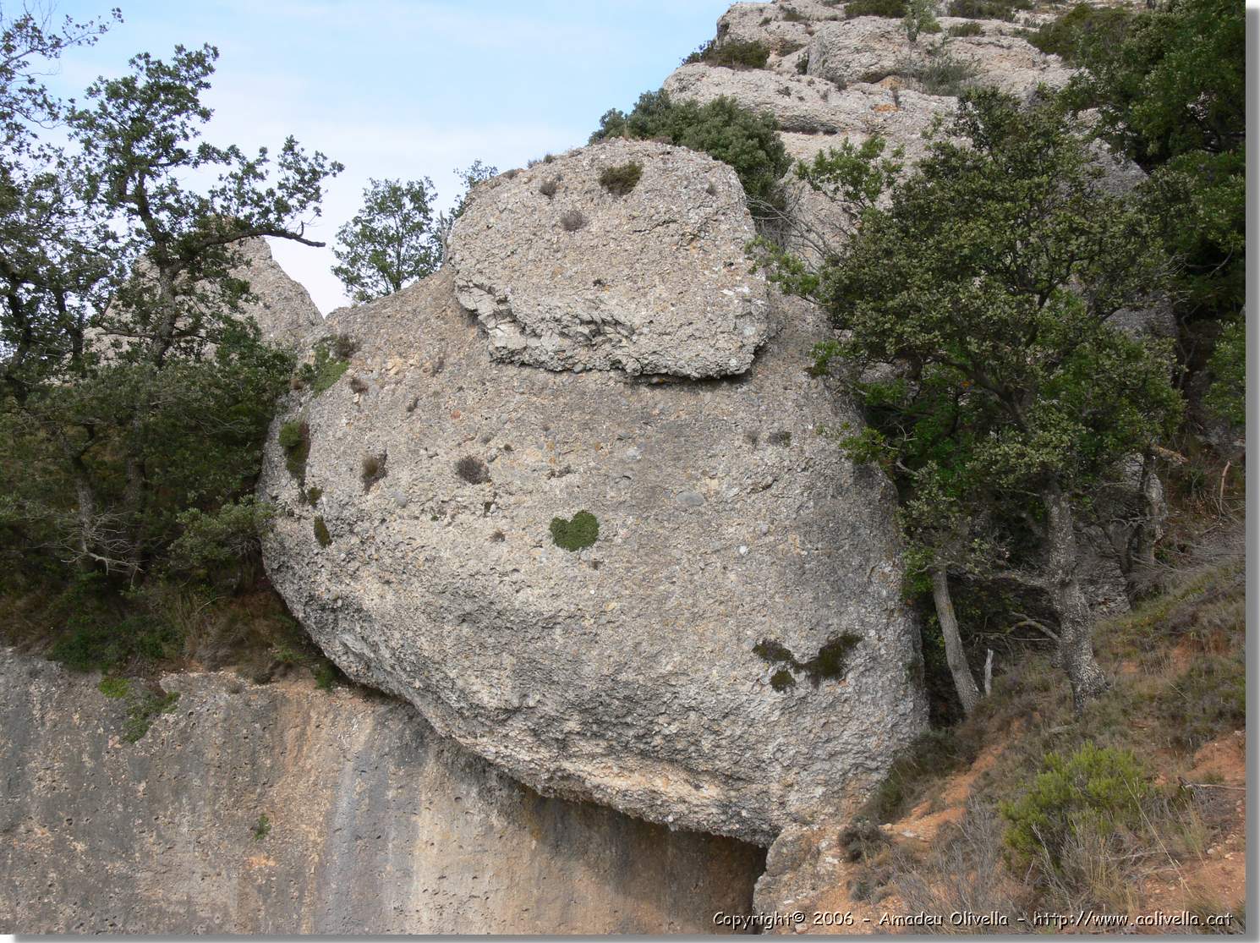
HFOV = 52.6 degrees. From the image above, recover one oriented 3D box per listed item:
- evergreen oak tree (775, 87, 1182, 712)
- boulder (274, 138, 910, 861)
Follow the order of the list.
[{"bbox_3d":[2.970,-0.620,11.200,3.600,5.400,3.500,0,-4,0],"label":"evergreen oak tree"},{"bbox_3d":[-0.310,0.170,10.900,5.400,5.650,4.500,0,-4,0],"label":"boulder"}]

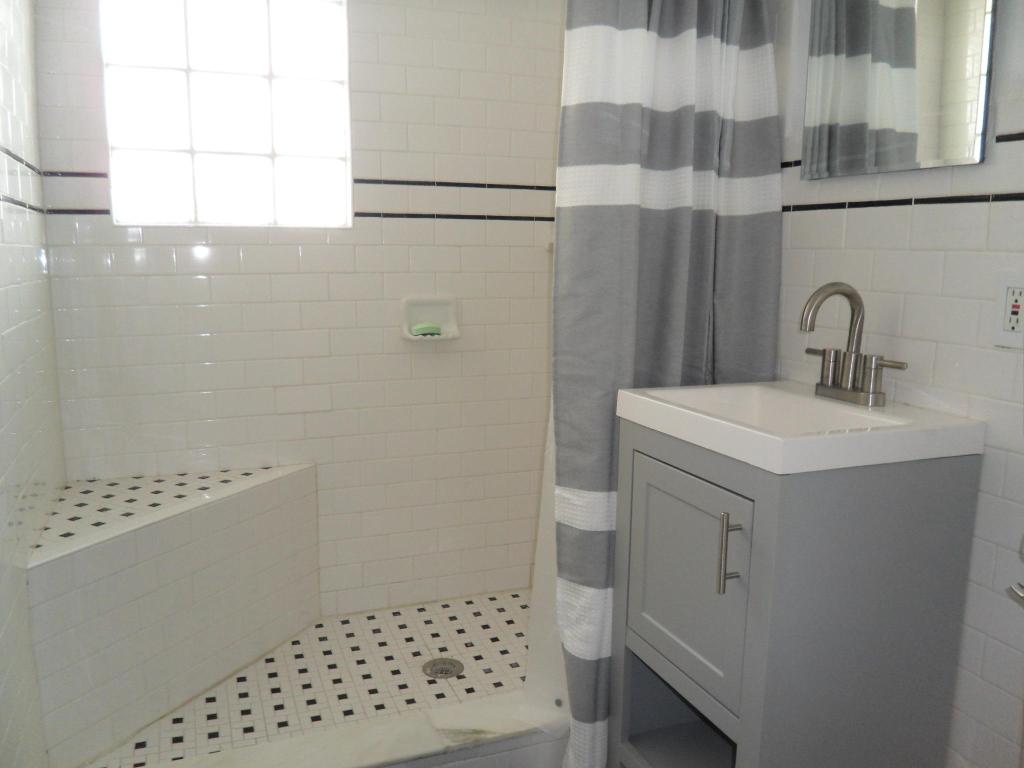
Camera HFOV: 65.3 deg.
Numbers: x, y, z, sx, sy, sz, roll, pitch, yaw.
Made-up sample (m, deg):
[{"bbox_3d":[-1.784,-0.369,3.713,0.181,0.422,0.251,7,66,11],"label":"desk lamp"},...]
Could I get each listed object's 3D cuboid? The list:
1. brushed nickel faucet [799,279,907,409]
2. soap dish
[{"bbox_3d":[0.585,-0.075,1.452,0.152,0.219,0.245,-3,10,-21],"label":"brushed nickel faucet"},{"bbox_3d":[-0.236,-0.192,2.318,0.163,0.127,0.068,-3,10,-20],"label":"soap dish"}]

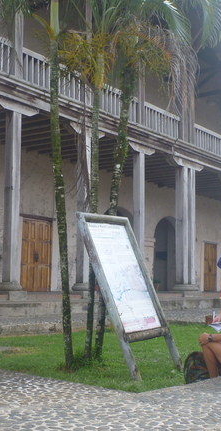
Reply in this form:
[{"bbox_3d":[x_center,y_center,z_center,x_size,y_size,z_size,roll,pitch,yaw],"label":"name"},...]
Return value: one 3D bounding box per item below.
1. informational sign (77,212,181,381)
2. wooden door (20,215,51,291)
[{"bbox_3d":[0.201,0.761,6.002,0.100,1.730,0.820,-31,-23,30],"label":"informational sign"},{"bbox_3d":[-2.290,1.207,18.500,0.100,2.300,1.270,-4,-8,37],"label":"wooden door"}]

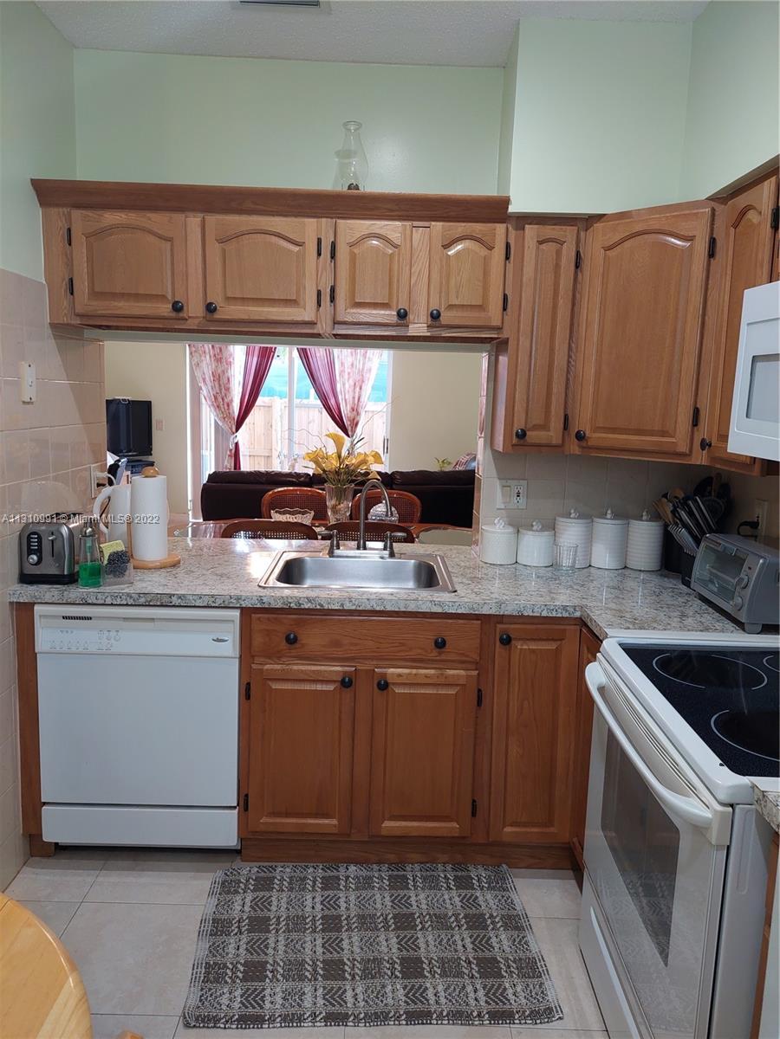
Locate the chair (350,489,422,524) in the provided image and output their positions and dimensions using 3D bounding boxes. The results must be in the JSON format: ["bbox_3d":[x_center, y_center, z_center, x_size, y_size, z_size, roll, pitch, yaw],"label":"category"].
[{"bbox_3d":[-0.027,0.314,4.441,0.480,0.950,0.550,2,9,0],"label":"chair"}]

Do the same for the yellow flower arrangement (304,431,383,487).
[{"bbox_3d":[-0.252,-0.322,3.920,0.430,0.290,0.380,2,9,0],"label":"yellow flower arrangement"}]

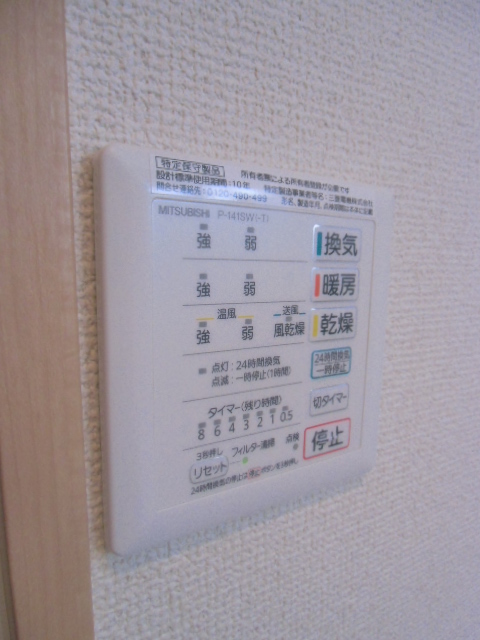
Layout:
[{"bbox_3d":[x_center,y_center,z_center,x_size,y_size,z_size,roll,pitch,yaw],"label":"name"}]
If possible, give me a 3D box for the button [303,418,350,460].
[{"bbox_3d":[0.035,0.047,0.175,0.024,0.013,0.003,-4,9,-32],"label":"button"}]

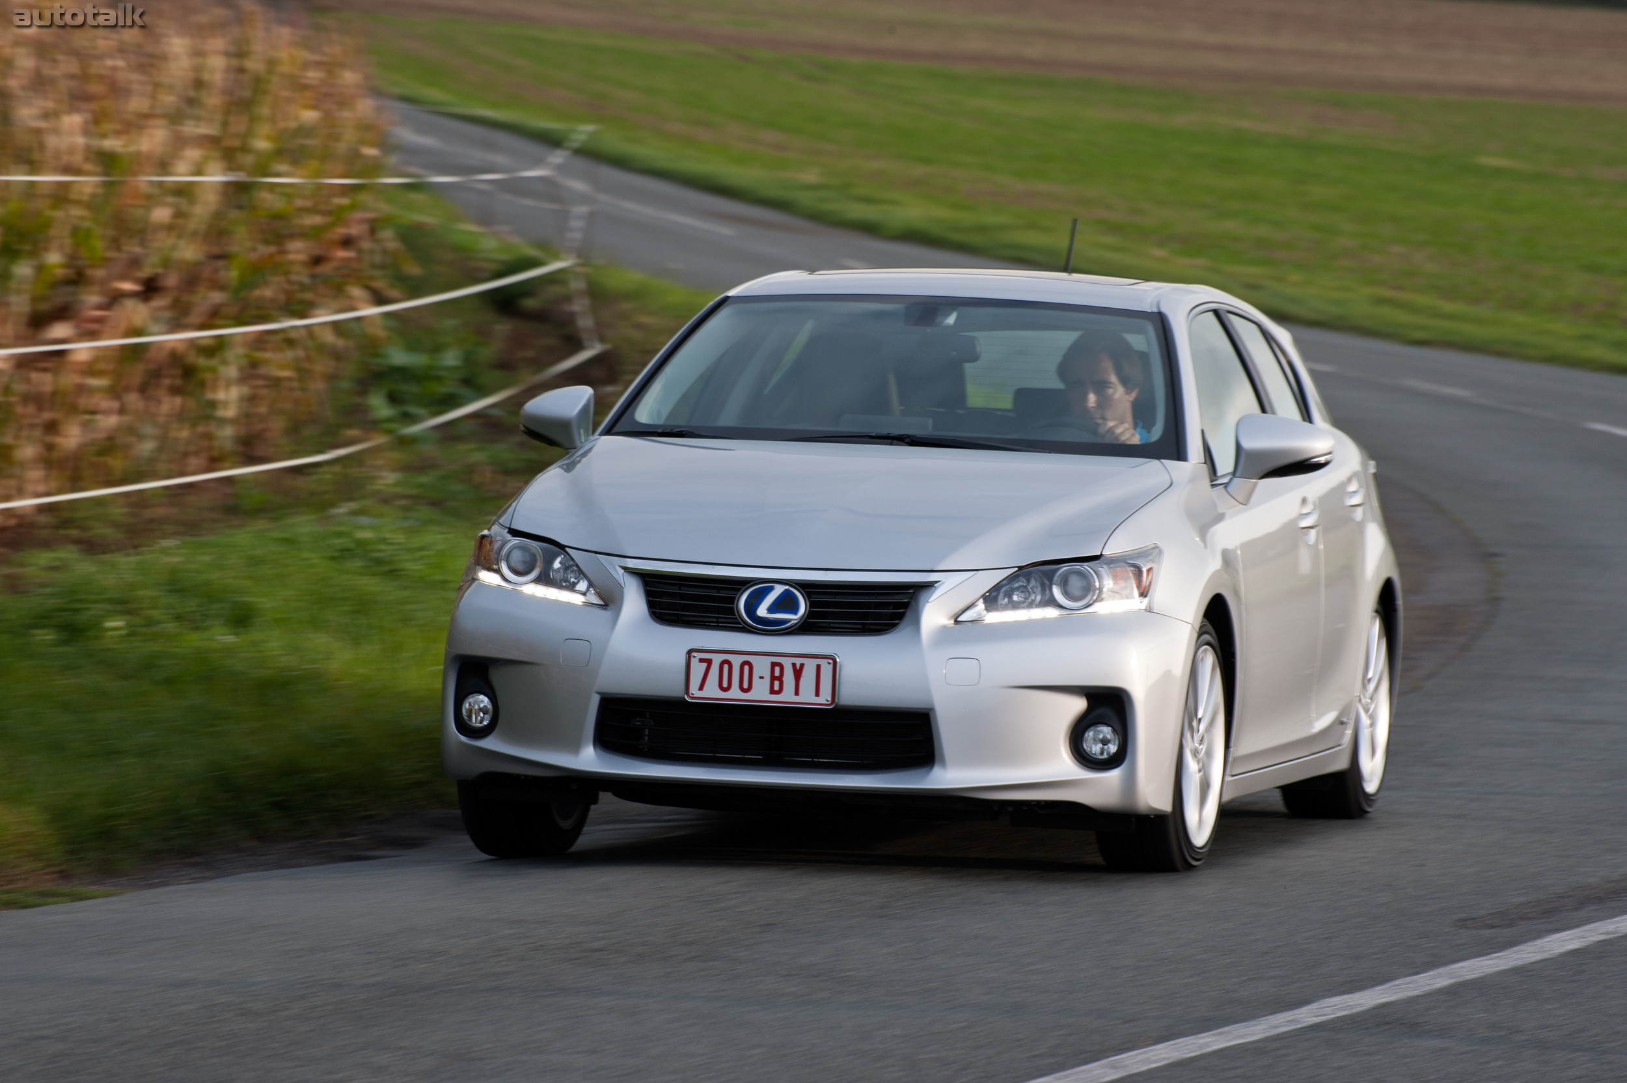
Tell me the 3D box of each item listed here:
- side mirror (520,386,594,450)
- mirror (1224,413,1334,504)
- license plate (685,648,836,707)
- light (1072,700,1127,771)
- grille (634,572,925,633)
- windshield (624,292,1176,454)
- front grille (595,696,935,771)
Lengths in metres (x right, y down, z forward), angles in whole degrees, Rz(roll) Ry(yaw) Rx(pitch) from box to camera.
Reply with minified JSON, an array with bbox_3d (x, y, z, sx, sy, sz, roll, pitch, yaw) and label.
[{"bbox_3d":[-0.619,-0.292,24.300,0.220,0.180,0.160,2,2,12],"label":"side mirror"},{"bbox_3d":[1.125,-0.198,23.932,0.240,0.215,0.170,2,2,12],"label":"mirror"},{"bbox_3d":[-0.116,0.310,22.464,0.347,0.114,0.020,2,2,12],"label":"license plate"},{"bbox_3d":[0.655,0.445,22.605,0.135,0.155,0.120,2,2,12],"label":"light"},{"bbox_3d":[-0.090,0.146,22.536,0.645,0.130,0.110,2,2,12],"label":"grille"},{"bbox_3d":[0.236,-0.408,23.963,1.400,0.370,0.720,2,2,12],"label":"windshield"},{"bbox_3d":[-0.110,0.438,22.496,0.785,0.150,0.110,2,2,12],"label":"front grille"}]

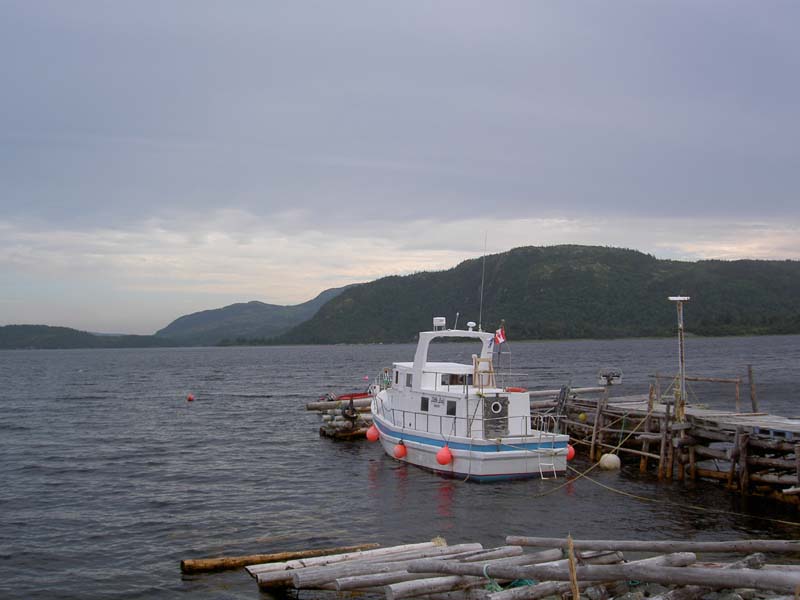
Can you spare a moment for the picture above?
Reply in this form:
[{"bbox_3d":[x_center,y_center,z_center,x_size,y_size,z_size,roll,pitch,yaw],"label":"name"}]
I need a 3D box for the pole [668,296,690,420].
[{"bbox_3d":[8.029,1.716,26.054,0.560,3.606,0.280,-1,-3,0],"label":"pole"}]

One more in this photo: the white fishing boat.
[{"bbox_3d":[1.327,3.177,31.371,3.690,4.879,10.374,0,-3,-28],"label":"white fishing boat"}]

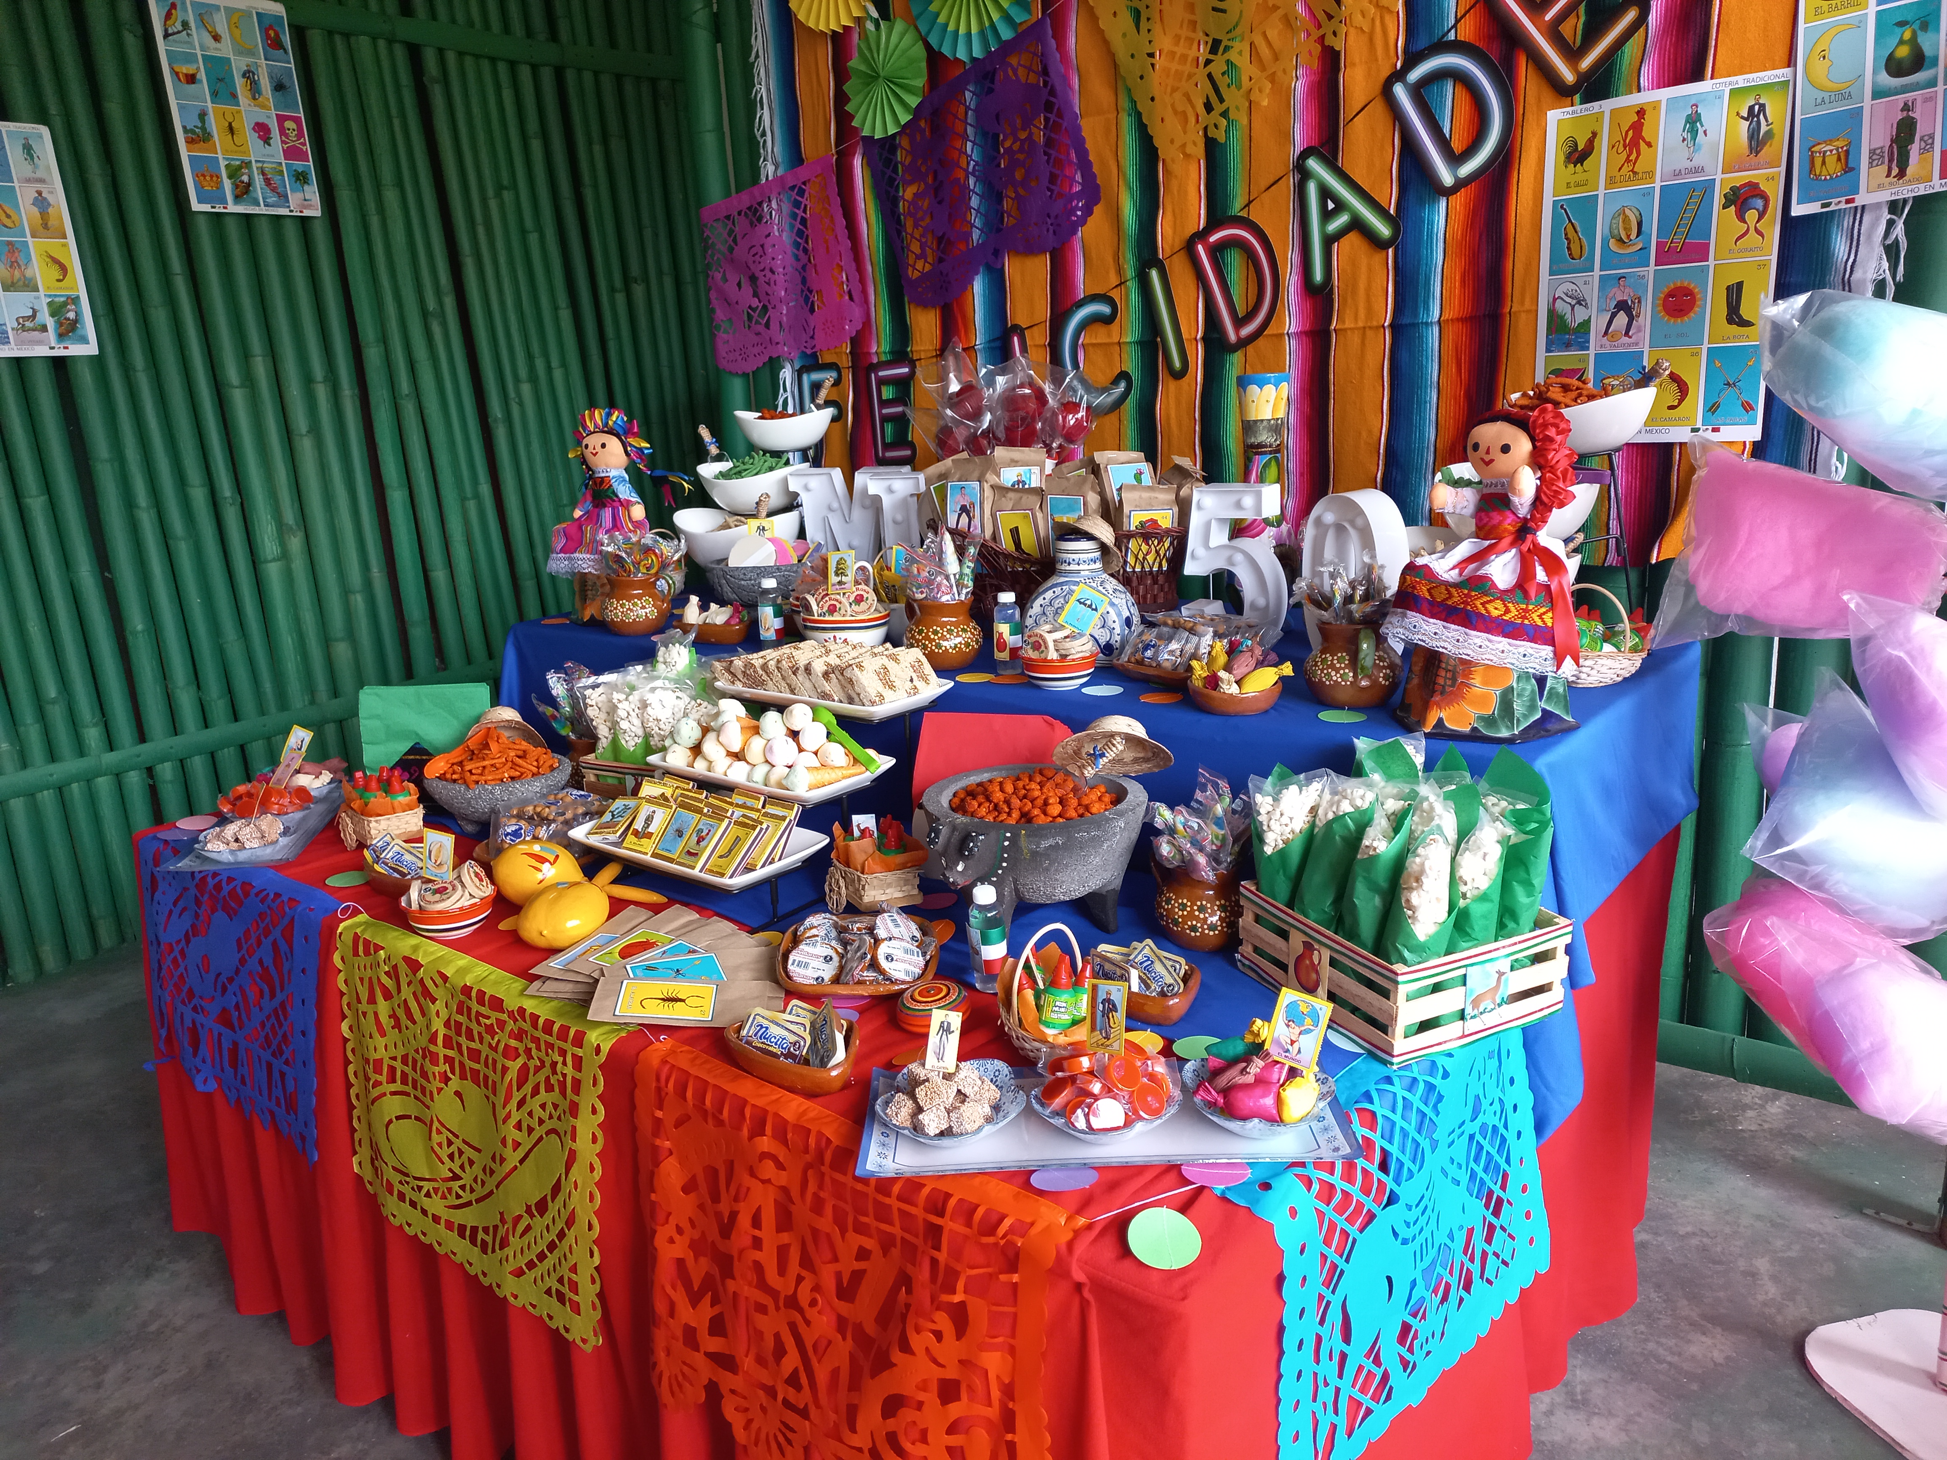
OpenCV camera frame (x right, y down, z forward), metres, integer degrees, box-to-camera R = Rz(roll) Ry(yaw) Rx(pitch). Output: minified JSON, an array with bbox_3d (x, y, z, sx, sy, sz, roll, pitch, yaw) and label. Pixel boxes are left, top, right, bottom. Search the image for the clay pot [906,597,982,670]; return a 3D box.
[{"bbox_3d":[-0.042,-0.138,2.003,0.109,0.093,0.115,-3,16,1],"label":"clay pot"}]

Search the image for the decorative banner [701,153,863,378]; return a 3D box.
[{"bbox_3d":[-0.417,-0.974,2.969,0.453,0.371,0.030,4,17,39],"label":"decorative banner"}]

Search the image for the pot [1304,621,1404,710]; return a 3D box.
[{"bbox_3d":[0.464,-0.085,1.721,0.122,0.097,0.130,0,15,15],"label":"pot"}]

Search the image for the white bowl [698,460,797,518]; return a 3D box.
[{"bbox_3d":[-0.444,-0.484,2.841,0.260,0.095,0.170,8,19,40],"label":"white bowl"}]

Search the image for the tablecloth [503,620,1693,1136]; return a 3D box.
[{"bbox_3d":[-0.075,0.098,2.200,2.050,0.430,1.040,8,19,40],"label":"tablecloth"}]

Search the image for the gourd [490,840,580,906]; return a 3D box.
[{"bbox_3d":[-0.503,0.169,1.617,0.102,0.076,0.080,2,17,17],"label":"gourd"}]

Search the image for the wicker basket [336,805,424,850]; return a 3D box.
[{"bbox_3d":[-0.895,0.144,2.137,0.088,0.055,0.085,8,19,40],"label":"wicker basket"}]

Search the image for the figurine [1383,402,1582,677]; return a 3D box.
[{"bbox_3d":[0.575,-0.217,1.577,0.125,0.290,0.205,-17,21,-39],"label":"figurine"}]

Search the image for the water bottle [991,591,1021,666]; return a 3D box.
[{"bbox_3d":[0.046,-0.141,2.024,0.043,0.112,0.043,-4,14,1],"label":"water bottle"}]

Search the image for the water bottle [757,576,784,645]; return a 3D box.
[{"bbox_3d":[-0.338,-0.189,2.316,0.043,0.112,0.043,-2,14,6],"label":"water bottle"}]

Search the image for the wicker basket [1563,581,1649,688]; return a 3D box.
[{"bbox_3d":[0.770,-0.124,1.754,0.115,0.124,0.128,-14,20,-33],"label":"wicker basket"}]

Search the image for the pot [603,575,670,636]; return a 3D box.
[{"bbox_3d":[-0.558,-0.209,2.340,0.118,0.092,0.106,-1,16,7],"label":"pot"}]

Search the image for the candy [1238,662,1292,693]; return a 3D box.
[{"bbox_3d":[0.352,-0.067,1.689,0.075,0.023,0.025,-20,22,-25],"label":"candy"}]

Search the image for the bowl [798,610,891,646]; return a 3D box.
[{"bbox_3d":[-0.210,-0.161,2.265,0.145,0.065,0.145,-4,14,1],"label":"bowl"}]

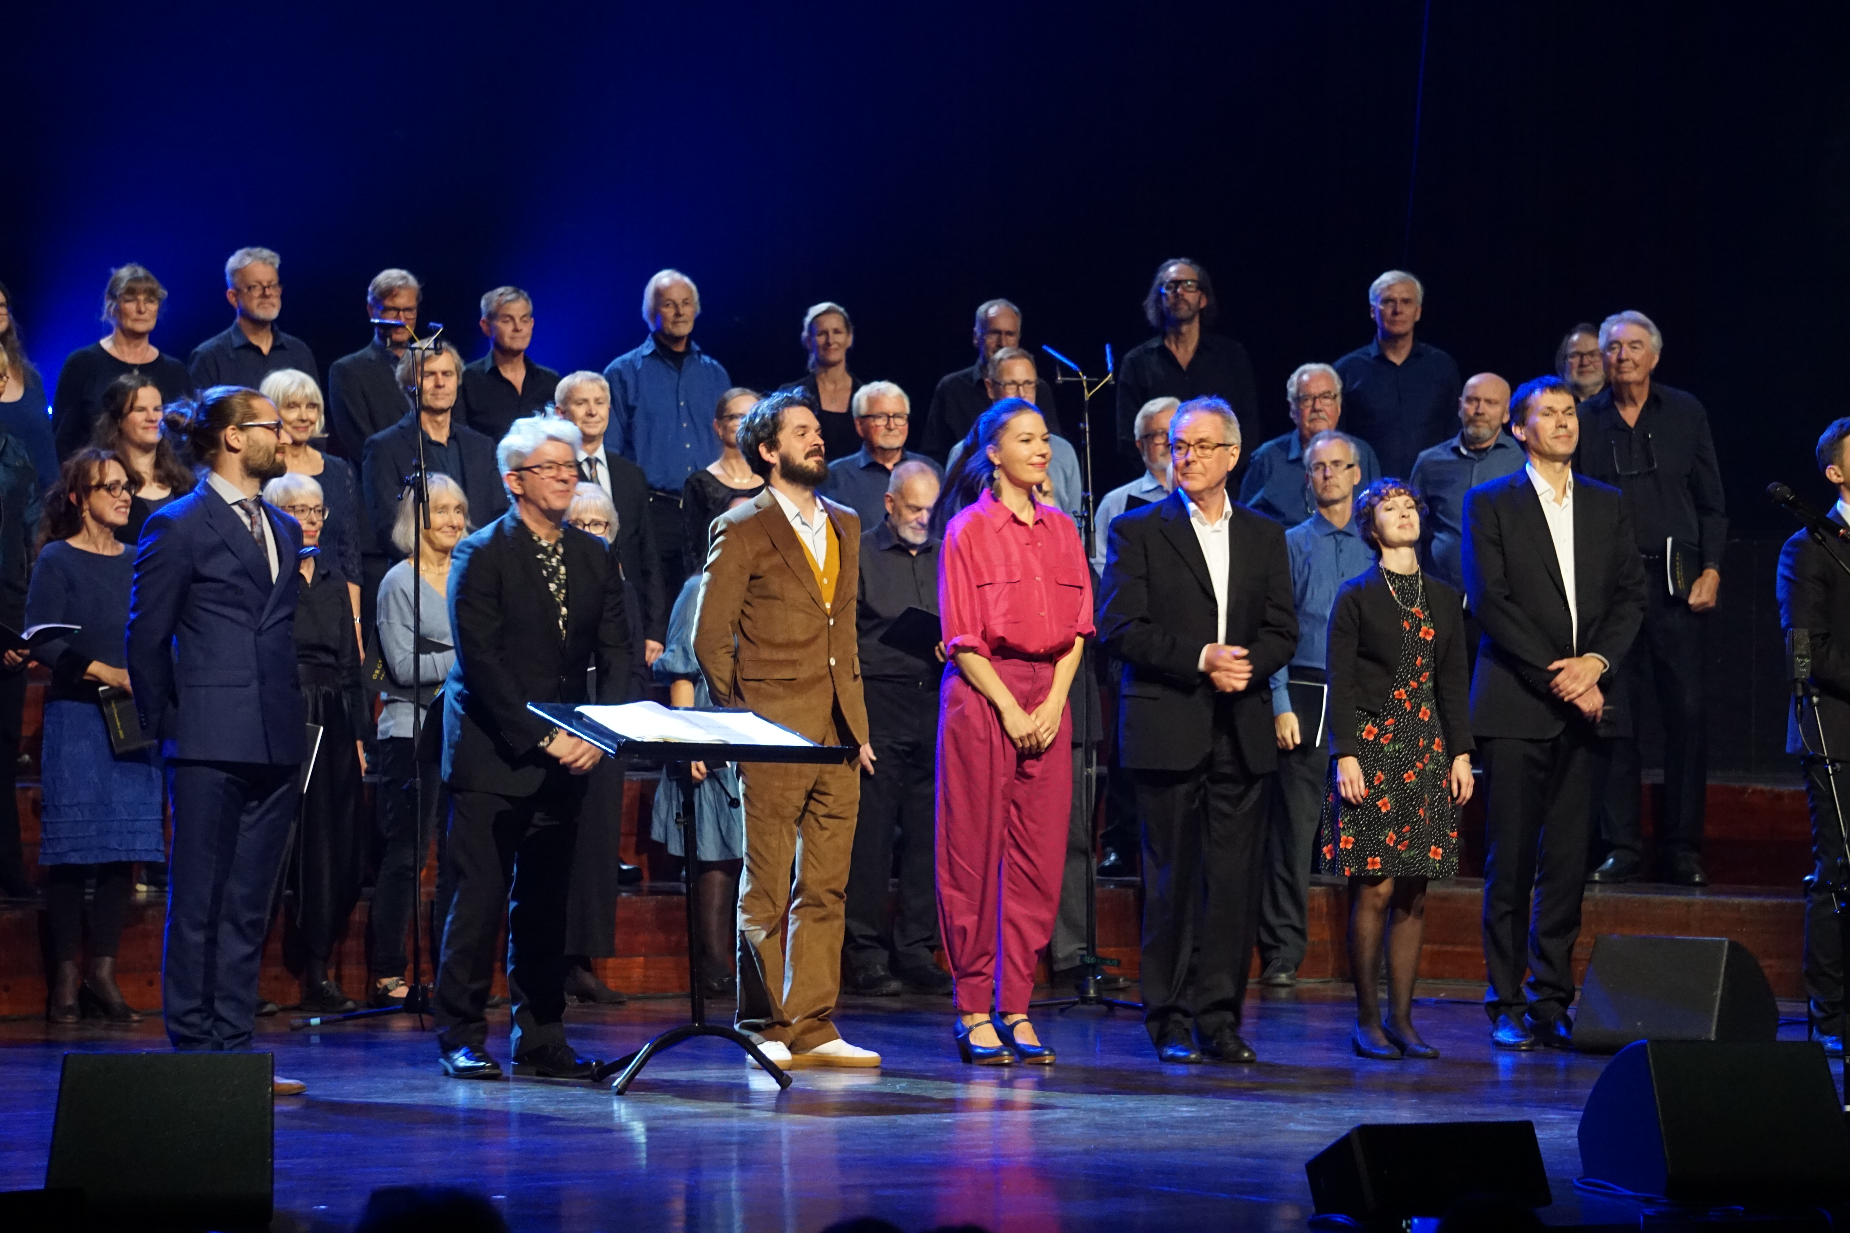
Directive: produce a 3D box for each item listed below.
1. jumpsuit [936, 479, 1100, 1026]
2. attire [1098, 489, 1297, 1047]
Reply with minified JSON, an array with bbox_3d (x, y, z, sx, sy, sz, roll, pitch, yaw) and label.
[{"bbox_3d":[0.252,0.371,20.000,0.460,1.447,0.330,0,0,-28],"label":"jumpsuit"},{"bbox_3d":[0.735,0.410,19.680,0.530,1.505,0.350,0,0,-18],"label":"attire"}]

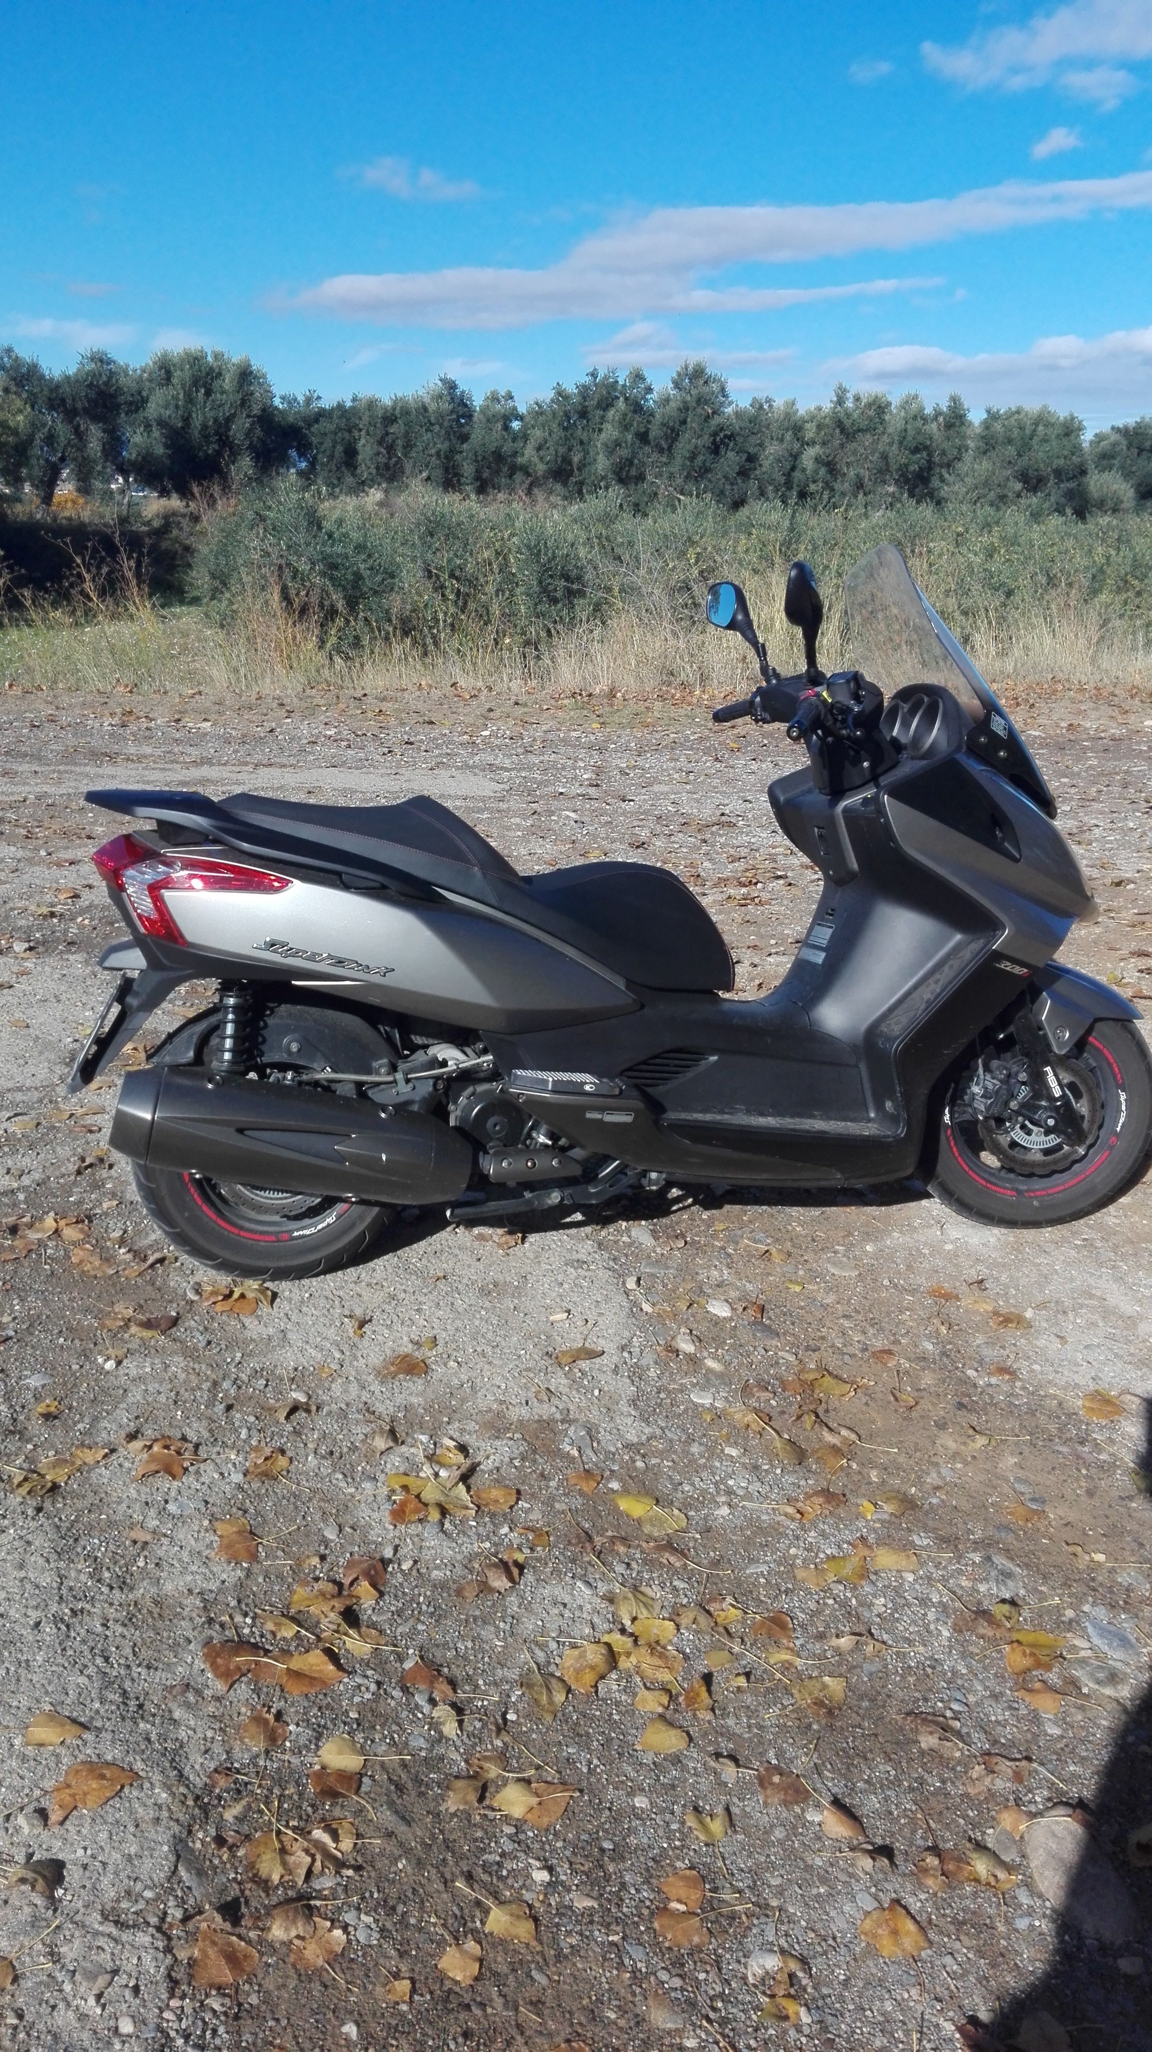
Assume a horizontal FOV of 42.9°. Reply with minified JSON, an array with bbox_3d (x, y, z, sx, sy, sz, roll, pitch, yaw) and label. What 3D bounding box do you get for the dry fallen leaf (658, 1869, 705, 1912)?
[{"bbox_3d":[0.125,0.965,1.643,0.051,0.015,0.041,19,28,42],"label":"dry fallen leaf"}]

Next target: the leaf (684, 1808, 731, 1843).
[{"bbox_3d":[0.154,0.914,1.677,0.050,0.018,0.039,-2,20,-5],"label":"leaf"}]

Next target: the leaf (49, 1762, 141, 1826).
[{"bbox_3d":[-0.576,0.905,1.729,0.088,0.015,0.096,5,20,15],"label":"leaf"}]

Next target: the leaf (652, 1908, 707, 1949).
[{"bbox_3d":[0.114,0.964,1.569,0.057,0.010,0.040,3,20,8],"label":"leaf"}]

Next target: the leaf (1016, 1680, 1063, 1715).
[{"bbox_3d":[0.589,0.843,1.845,0.033,0.015,0.044,-16,26,-37],"label":"leaf"}]

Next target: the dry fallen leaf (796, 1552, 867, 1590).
[{"bbox_3d":[0.361,0.764,2.056,0.099,0.015,0.046,-4,21,-10],"label":"dry fallen leaf"}]

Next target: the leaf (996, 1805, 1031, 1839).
[{"bbox_3d":[0.517,0.934,1.731,0.031,0.012,0.042,18,27,40],"label":"leaf"}]

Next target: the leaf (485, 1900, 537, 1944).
[{"bbox_3d":[-0.061,0.961,1.578,0.060,0.010,0.045,8,21,20],"label":"leaf"}]

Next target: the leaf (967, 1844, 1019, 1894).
[{"bbox_3d":[0.456,0.932,1.626,0.031,0.022,0.059,-18,27,-40],"label":"leaf"}]

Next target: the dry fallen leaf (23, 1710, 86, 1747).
[{"bbox_3d":[-0.642,0.867,1.809,0.075,0.013,0.044,0,20,0],"label":"dry fallen leaf"}]

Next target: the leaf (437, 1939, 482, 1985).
[{"bbox_3d":[-0.120,0.996,1.562,0.038,0.014,0.040,13,24,32],"label":"leaf"}]

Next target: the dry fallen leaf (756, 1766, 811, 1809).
[{"bbox_3d":[0.244,0.897,1.735,0.057,0.011,0.052,-2,20,-7],"label":"dry fallen leaf"}]

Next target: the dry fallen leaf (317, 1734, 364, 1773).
[{"bbox_3d":[-0.281,0.886,1.789,0.057,0.010,0.052,8,21,21],"label":"dry fallen leaf"}]

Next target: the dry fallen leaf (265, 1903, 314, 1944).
[{"bbox_3d":[-0.304,0.960,1.574,0.050,0.015,0.047,0,19,0],"label":"dry fallen leaf"}]

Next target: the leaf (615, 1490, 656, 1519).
[{"bbox_3d":[0.092,0.725,2.238,0.051,0.015,0.062,-14,24,-33],"label":"leaf"}]

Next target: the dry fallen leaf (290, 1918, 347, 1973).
[{"bbox_3d":[-0.277,0.988,1.578,0.052,0.018,0.050,8,22,21],"label":"dry fallen leaf"}]

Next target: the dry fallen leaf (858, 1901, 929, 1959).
[{"bbox_3d":[0.334,0.961,1.555,0.058,0.015,0.061,-13,24,-33],"label":"dry fallen leaf"}]

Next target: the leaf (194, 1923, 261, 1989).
[{"bbox_3d":[-0.369,0.973,1.538,0.069,0.015,0.070,1,20,2],"label":"leaf"}]

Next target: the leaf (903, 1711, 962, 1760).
[{"bbox_3d":[0.450,0.889,1.844,0.070,0.018,0.051,4,21,11],"label":"leaf"}]

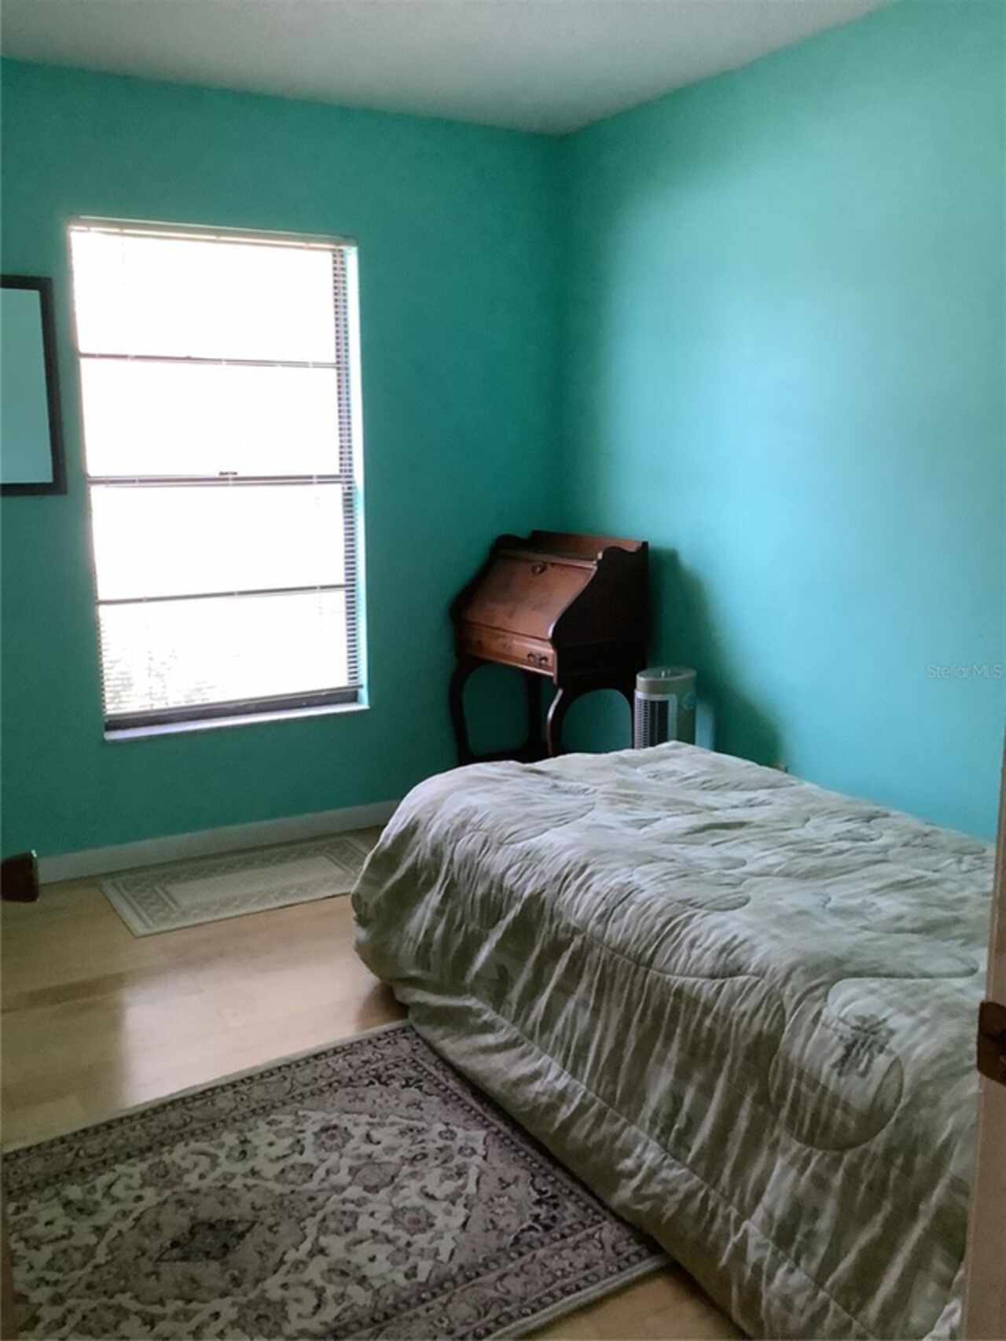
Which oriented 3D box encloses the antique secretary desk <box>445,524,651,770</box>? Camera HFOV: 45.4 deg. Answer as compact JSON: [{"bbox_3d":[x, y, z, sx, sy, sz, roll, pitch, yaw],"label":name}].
[{"bbox_3d":[0.132,0.069,4.187,0.405,1.047,0.610,-8,14,-36],"label":"antique secretary desk"}]

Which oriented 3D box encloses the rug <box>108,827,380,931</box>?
[{"bbox_3d":[-0.793,0.667,3.835,0.880,0.010,0.520,-6,13,-29],"label":"rug"}]

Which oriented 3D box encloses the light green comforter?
[{"bbox_3d":[0.548,0.633,2.589,1.120,0.535,2.050,-6,13,-29],"label":"light green comforter"}]

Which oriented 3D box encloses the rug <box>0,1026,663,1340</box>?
[{"bbox_3d":[-0.525,1.000,2.121,1.540,0.010,1.000,-7,13,-33],"label":"rug"}]

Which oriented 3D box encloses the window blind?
[{"bbox_3d":[-0.888,-0.601,3.921,0.905,1.565,0.110,-6,13,-29],"label":"window blind"}]

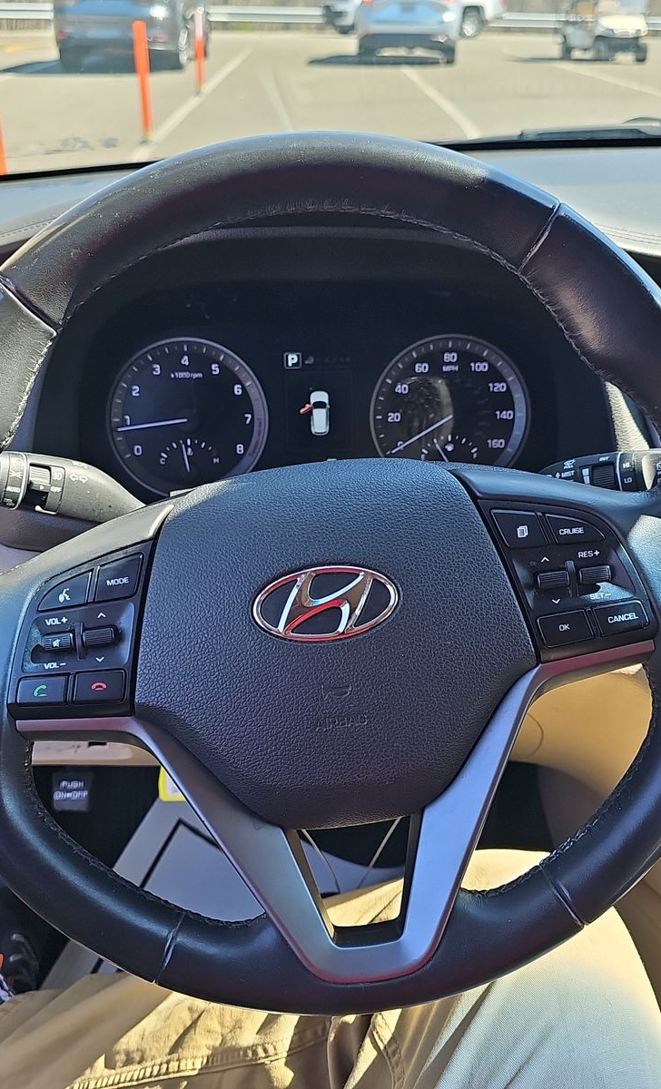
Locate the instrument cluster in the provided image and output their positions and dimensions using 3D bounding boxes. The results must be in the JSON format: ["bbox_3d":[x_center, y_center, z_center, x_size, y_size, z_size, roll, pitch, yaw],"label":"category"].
[{"bbox_3d":[0.003,-0.103,0.635,0.355,0.140,0.060,0,8,0],"label":"instrument cluster"}]

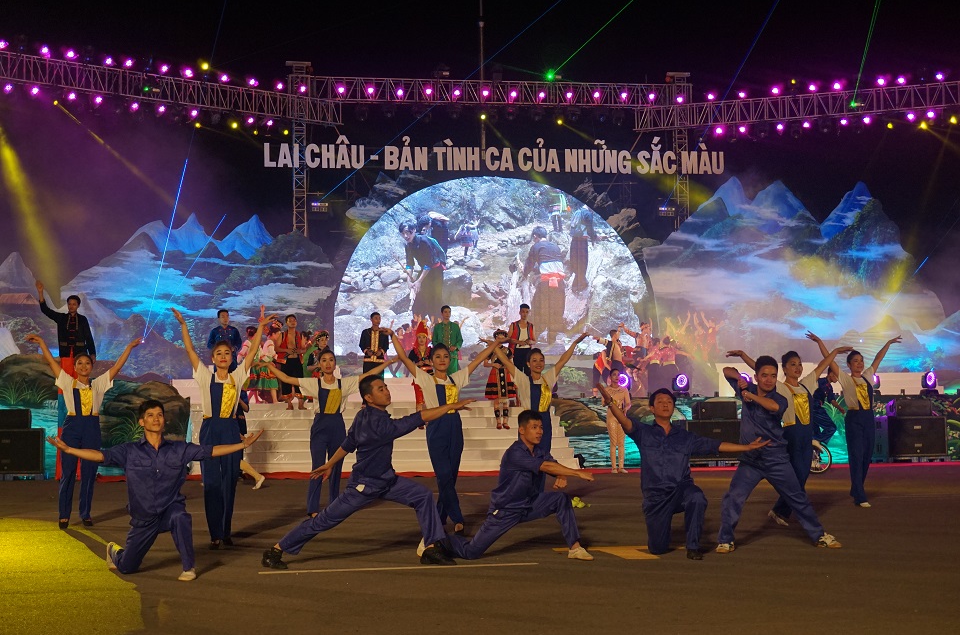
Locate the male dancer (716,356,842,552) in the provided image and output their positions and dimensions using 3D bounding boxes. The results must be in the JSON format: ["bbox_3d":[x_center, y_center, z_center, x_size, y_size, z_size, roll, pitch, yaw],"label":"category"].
[{"bbox_3d":[2.269,1.024,11.750,0.900,1.470,0.580,0,-3,-4],"label":"male dancer"}]

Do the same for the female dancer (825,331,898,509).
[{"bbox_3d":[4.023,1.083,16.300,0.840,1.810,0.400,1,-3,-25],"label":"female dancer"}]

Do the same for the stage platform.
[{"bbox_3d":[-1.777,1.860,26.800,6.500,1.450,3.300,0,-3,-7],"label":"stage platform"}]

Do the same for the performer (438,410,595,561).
[{"bbox_3d":[0.195,1.190,10.950,1.080,1.050,0.650,-3,-4,37],"label":"performer"}]

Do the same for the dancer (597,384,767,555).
[{"bbox_3d":[1.461,1.102,11.100,1.120,1.200,0.780,0,-3,-7],"label":"dancer"}]

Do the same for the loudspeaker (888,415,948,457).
[{"bbox_3d":[7.523,2.068,26.950,1.050,0.670,0.700,0,-3,-5],"label":"loudspeaker"}]

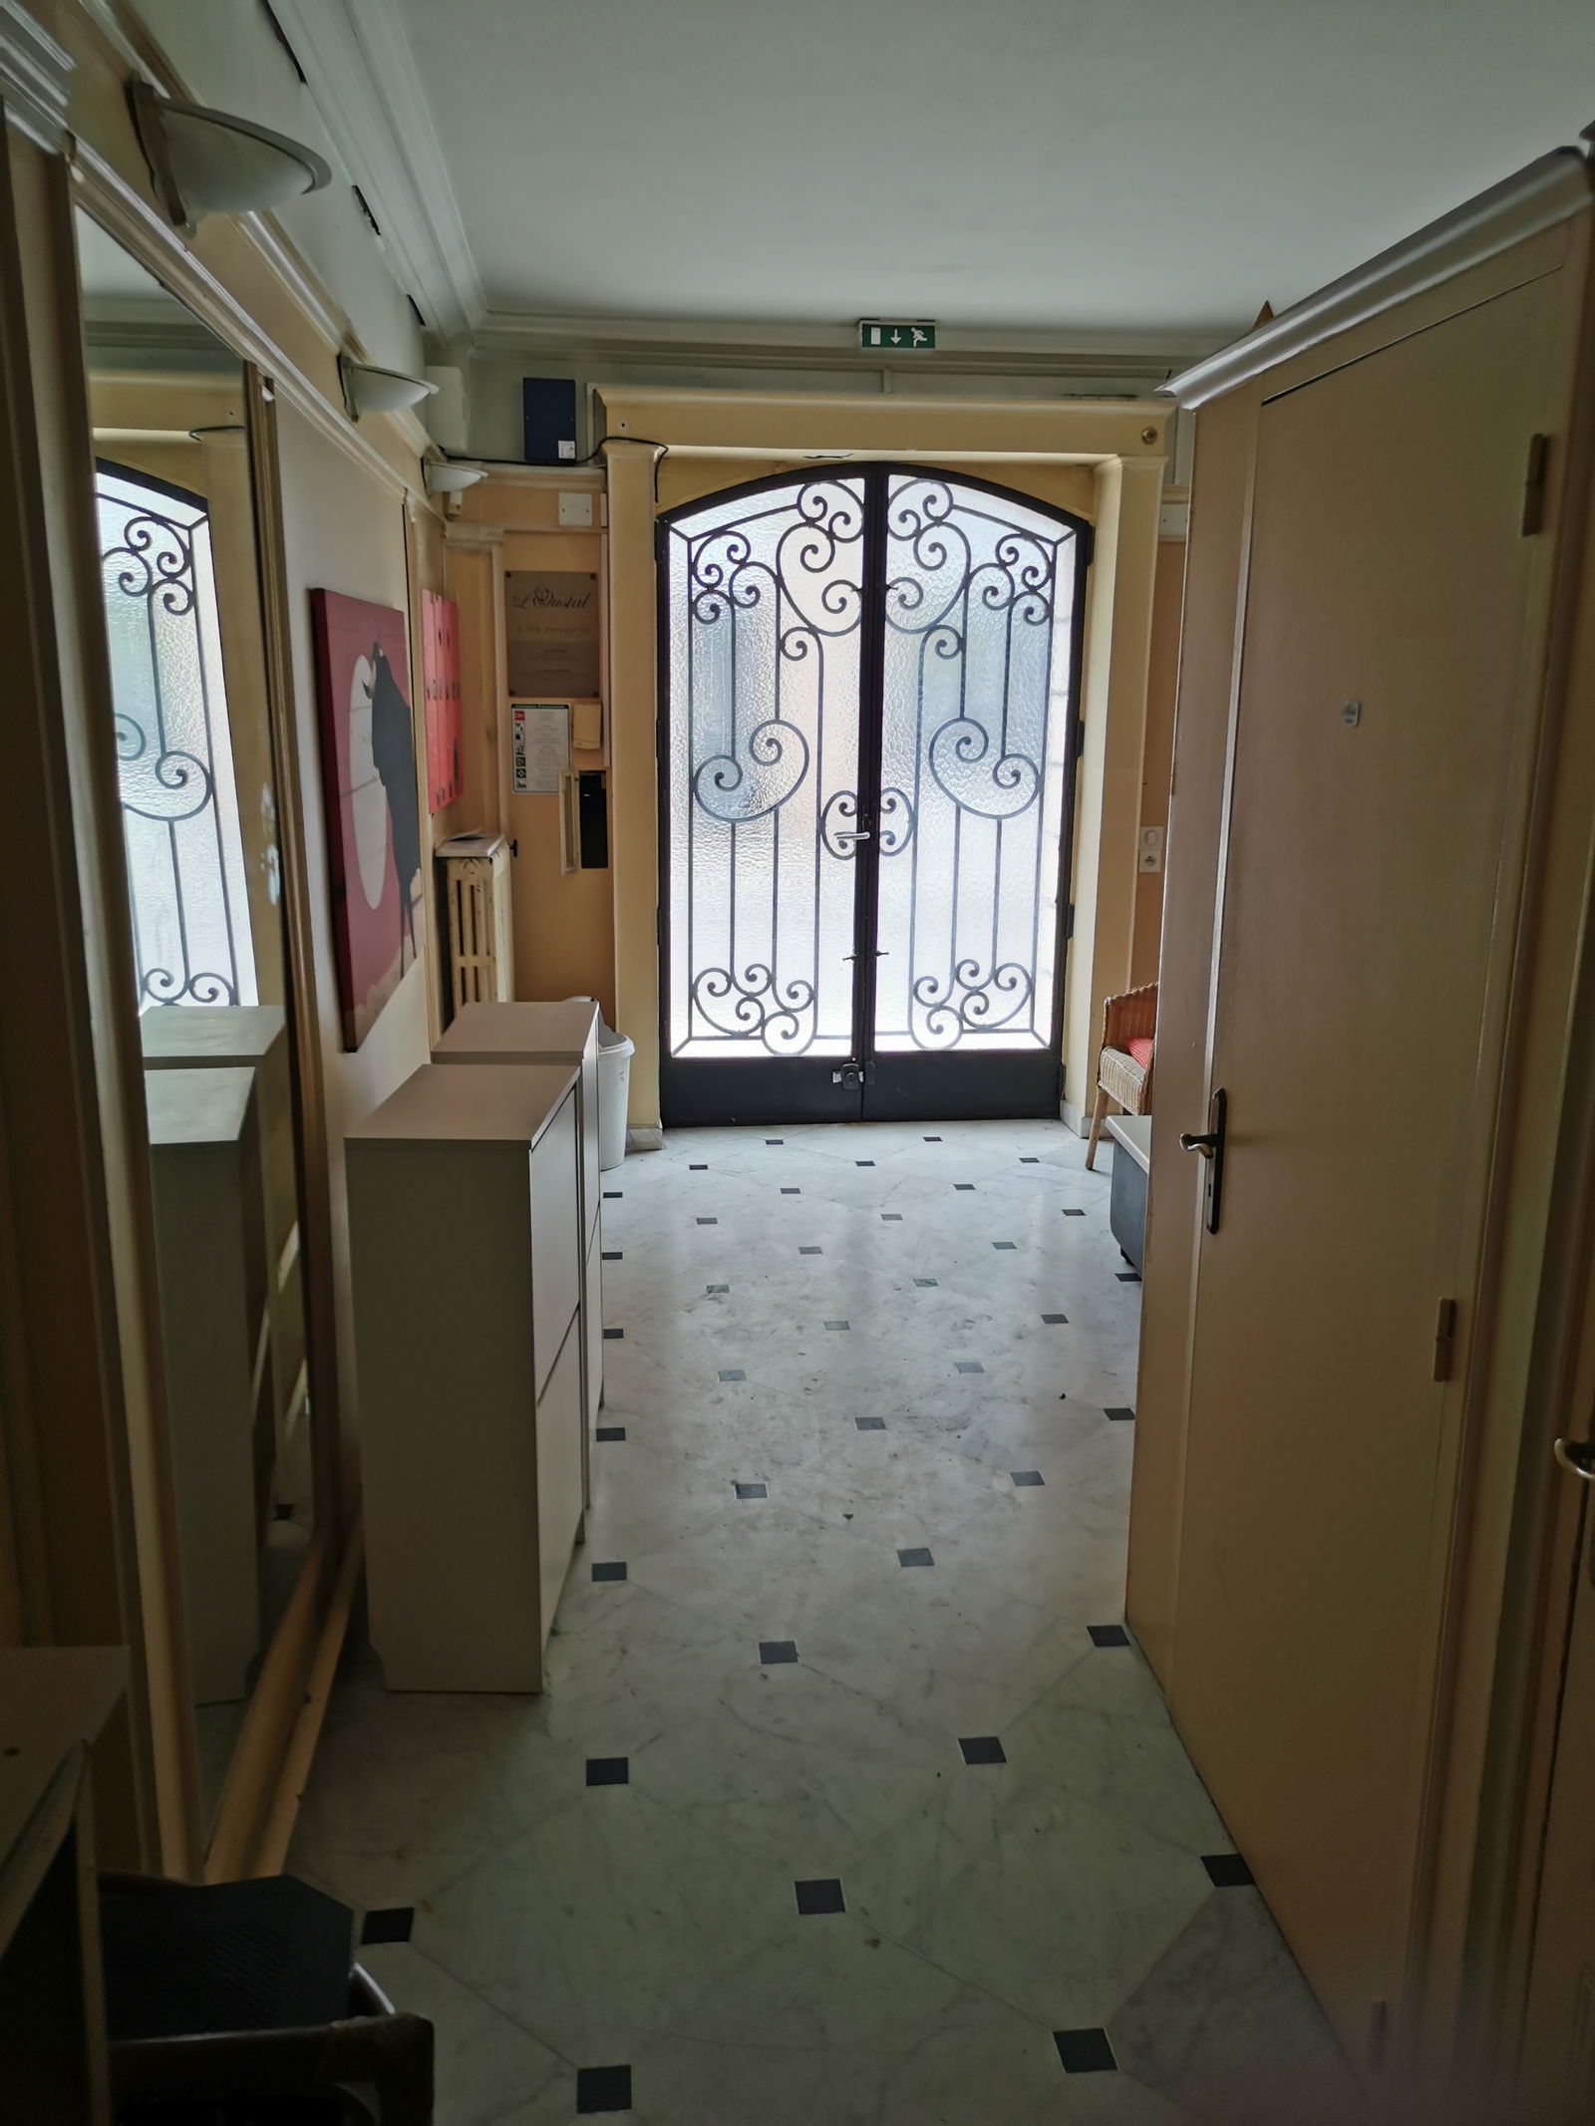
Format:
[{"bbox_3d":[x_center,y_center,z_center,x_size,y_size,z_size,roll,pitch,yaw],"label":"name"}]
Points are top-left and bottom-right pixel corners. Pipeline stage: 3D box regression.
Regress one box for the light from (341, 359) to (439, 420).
[{"bbox_3d":[-0.811,-1.351,3.363,0.168,0.105,0.430,-1,13,-7],"label":"light"}]

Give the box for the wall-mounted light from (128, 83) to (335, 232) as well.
[{"bbox_3d":[-0.636,-1.028,1.949,0.168,0.105,0.430,-1,13,-7],"label":"wall-mounted light"}]

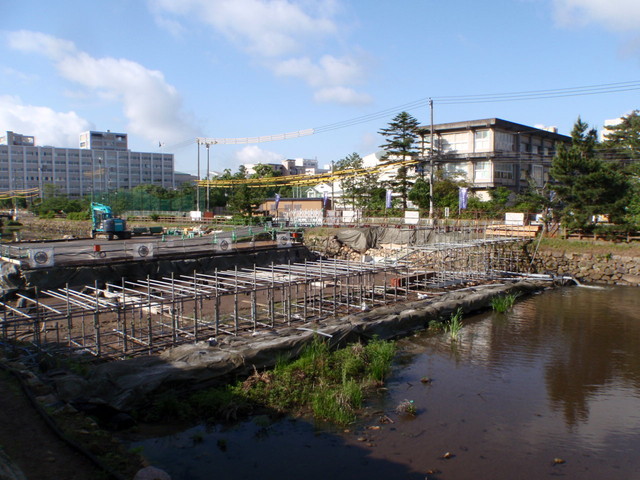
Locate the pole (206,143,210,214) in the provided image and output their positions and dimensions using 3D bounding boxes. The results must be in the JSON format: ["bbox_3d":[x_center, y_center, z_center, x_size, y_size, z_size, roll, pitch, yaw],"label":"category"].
[{"bbox_3d":[-13.784,-7.541,64.000,0.330,9.000,0.330,0,5,0],"label":"pole"}]

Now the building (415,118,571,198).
[{"bbox_3d":[26.433,-9.971,76.913,12.000,11.600,28.500,5,7,43],"label":"building"}]

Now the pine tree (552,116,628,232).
[{"bbox_3d":[24.035,-5.909,46.000,6.700,10.000,6.400,3,6,27],"label":"pine tree"}]

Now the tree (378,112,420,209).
[{"bbox_3d":[8.345,-8.084,54.000,4.000,10.300,4.000,1,5,8],"label":"tree"}]

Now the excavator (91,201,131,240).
[{"bbox_3d":[-16.110,-1.406,40.000,1.950,2.900,3.100,-4,7,-41],"label":"excavator"}]

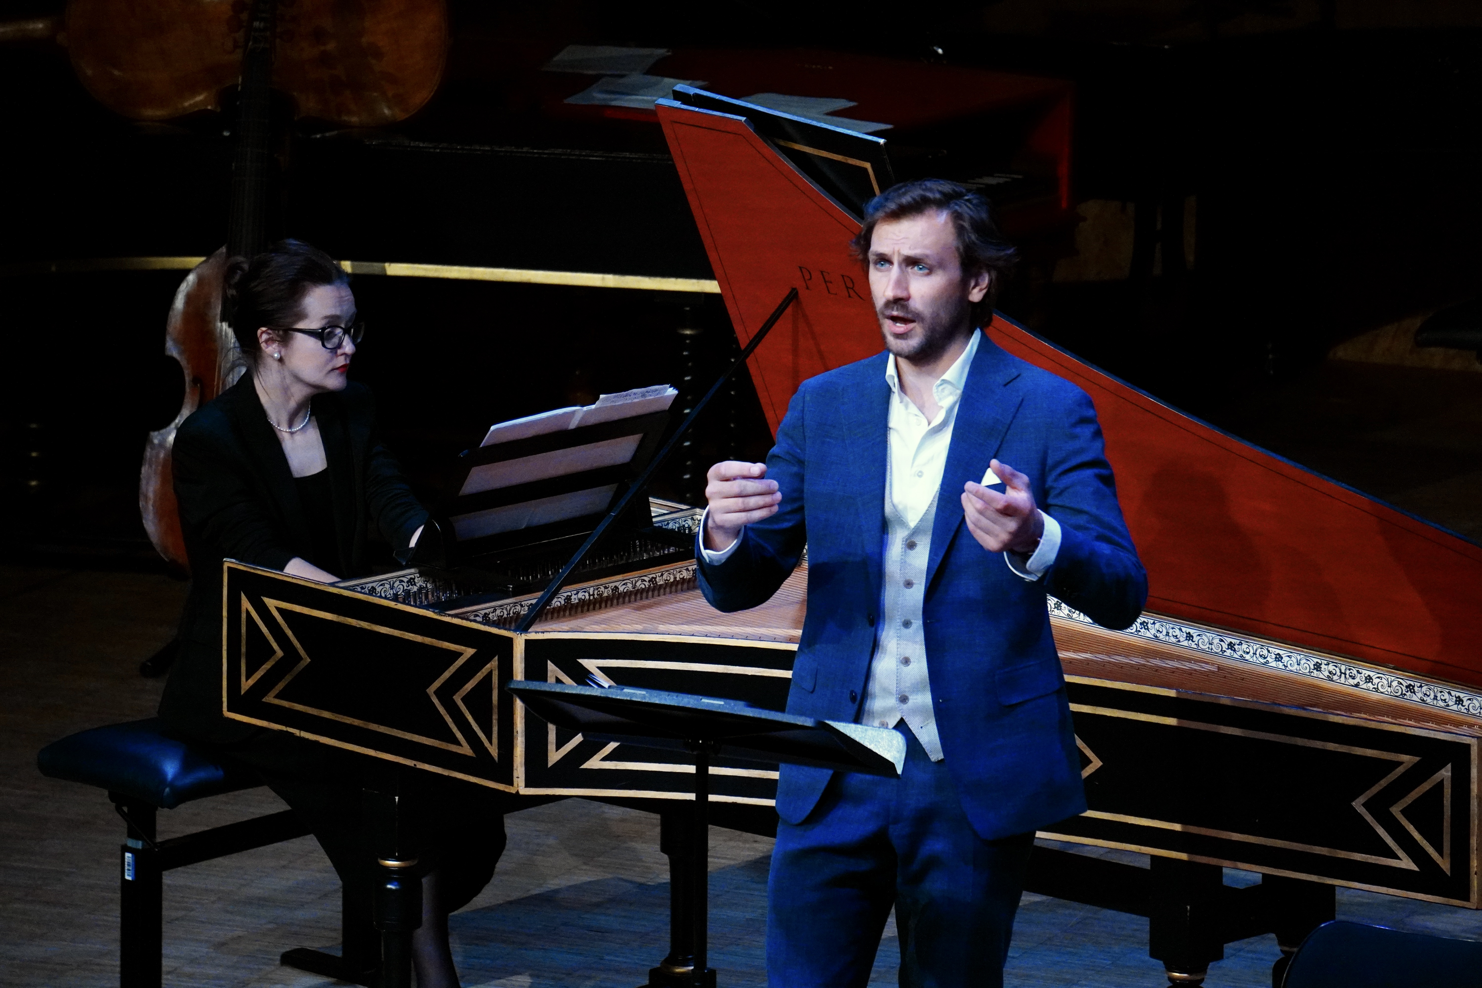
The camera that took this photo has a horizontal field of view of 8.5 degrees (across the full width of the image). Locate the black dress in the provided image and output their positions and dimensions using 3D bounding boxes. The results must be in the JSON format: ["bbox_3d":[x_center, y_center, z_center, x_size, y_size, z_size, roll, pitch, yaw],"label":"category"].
[{"bbox_3d":[-0.643,0.229,15.800,0.640,0.800,0.500,12,17,44],"label":"black dress"}]

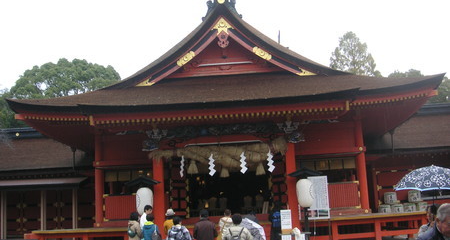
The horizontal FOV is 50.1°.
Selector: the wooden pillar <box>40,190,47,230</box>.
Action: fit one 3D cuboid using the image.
[{"bbox_3d":[-8.836,4.586,23.537,0.200,2.355,0.200,-3,-12,2],"label":"wooden pillar"}]

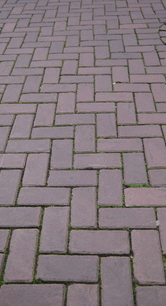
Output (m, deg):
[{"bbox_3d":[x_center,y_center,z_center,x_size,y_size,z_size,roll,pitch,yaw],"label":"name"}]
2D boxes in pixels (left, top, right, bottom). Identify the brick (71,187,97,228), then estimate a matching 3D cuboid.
[{"bbox_3d":[0.007,0.224,1.303,0.097,0.060,0.200,-1,41,2],"label":"brick"}]

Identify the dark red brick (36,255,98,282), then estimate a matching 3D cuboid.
[{"bbox_3d":[-0.045,0.389,1.115,0.200,0.060,0.097,0,41,3],"label":"dark red brick"}]

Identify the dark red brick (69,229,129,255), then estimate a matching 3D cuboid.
[{"bbox_3d":[0.056,0.323,1.188,0.198,0.065,0.096,0,41,3],"label":"dark red brick"}]

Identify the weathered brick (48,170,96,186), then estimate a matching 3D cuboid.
[{"bbox_3d":[-0.040,0.126,1.416,0.197,0.065,0.096,0,40,2],"label":"weathered brick"}]

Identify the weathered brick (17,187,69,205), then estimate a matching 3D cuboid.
[{"bbox_3d":[-0.146,0.190,1.349,0.200,0.060,0.097,0,41,3],"label":"weathered brick"}]

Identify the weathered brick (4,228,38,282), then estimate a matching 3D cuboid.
[{"bbox_3d":[-0.197,0.357,1.153,0.096,0.065,0.197,0,40,3],"label":"weathered brick"}]

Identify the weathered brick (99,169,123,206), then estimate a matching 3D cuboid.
[{"bbox_3d":[0.111,0.157,1.374,0.097,0.060,0.200,0,41,2],"label":"weathered brick"}]

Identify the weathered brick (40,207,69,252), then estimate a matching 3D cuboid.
[{"bbox_3d":[-0.096,0.289,1.232,0.097,0.060,0.200,-1,41,2],"label":"weathered brick"}]

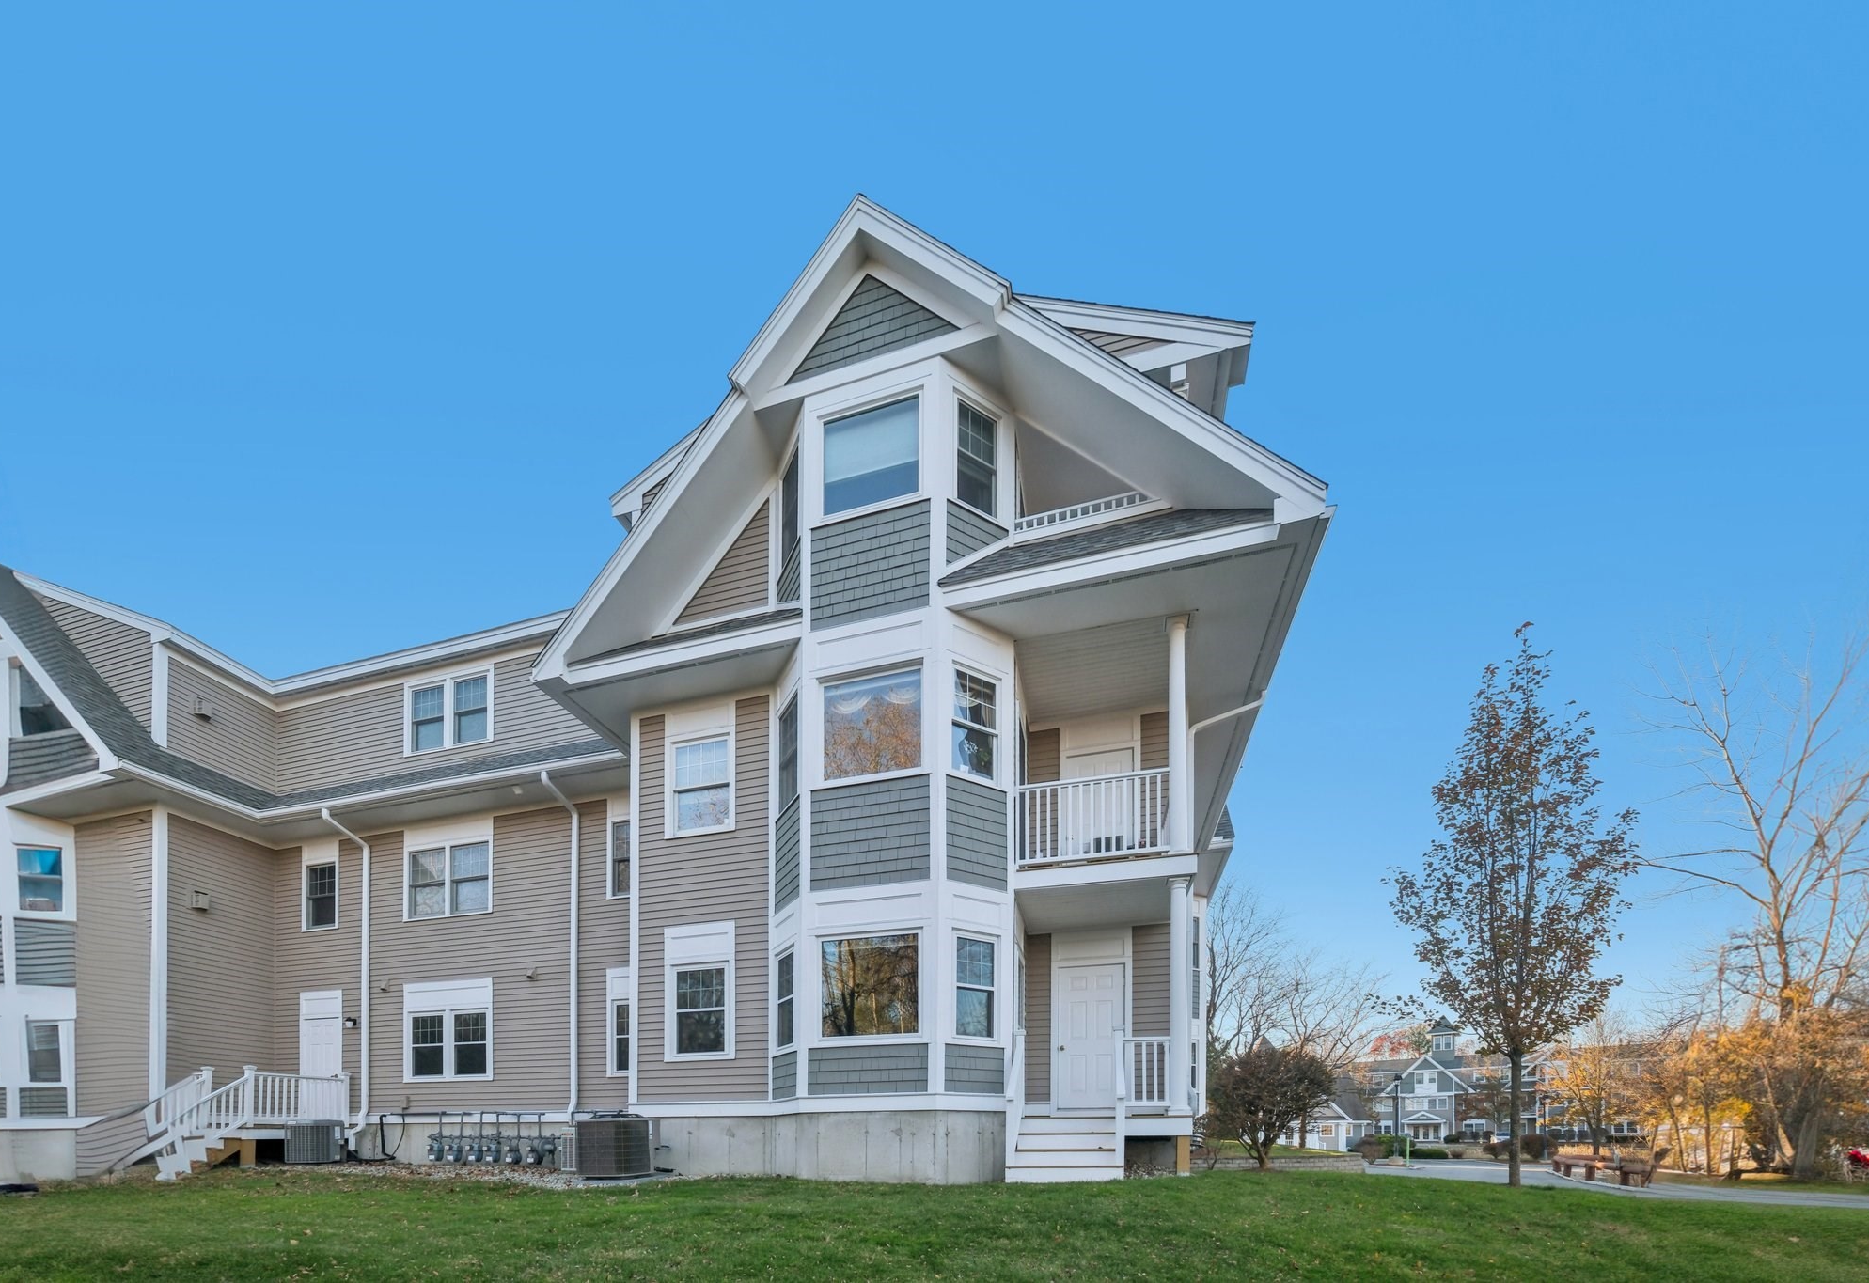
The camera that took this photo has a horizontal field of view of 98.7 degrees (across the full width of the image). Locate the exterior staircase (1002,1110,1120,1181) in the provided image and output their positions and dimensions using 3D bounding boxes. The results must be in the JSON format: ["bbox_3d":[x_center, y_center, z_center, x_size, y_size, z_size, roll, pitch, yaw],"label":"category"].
[{"bbox_3d":[1.526,5.879,9.300,1.320,0.800,1.000,0,0,17],"label":"exterior staircase"}]

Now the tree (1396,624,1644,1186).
[{"bbox_3d":[10.120,4.609,14.000,4.300,9.850,4.200,0,0,0],"label":"tree"}]

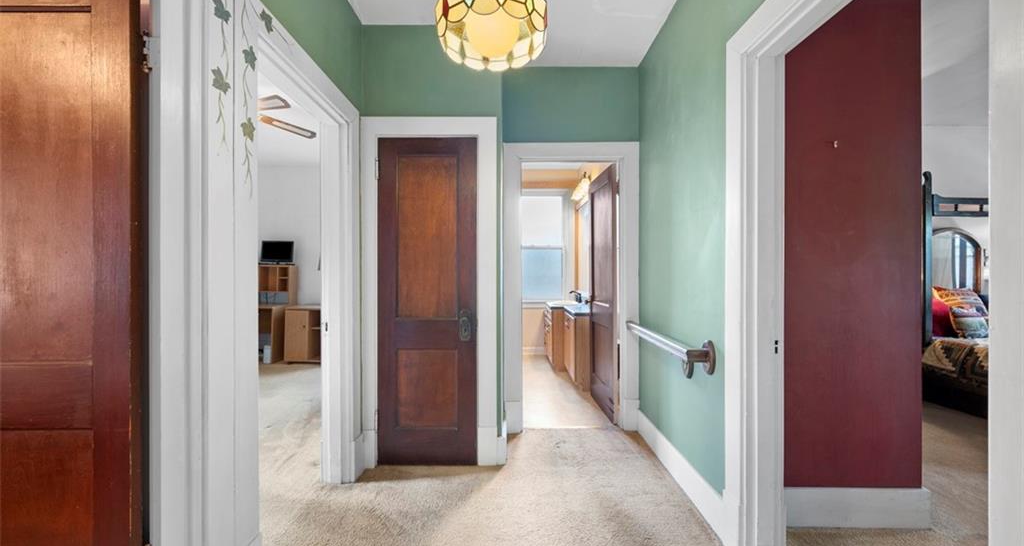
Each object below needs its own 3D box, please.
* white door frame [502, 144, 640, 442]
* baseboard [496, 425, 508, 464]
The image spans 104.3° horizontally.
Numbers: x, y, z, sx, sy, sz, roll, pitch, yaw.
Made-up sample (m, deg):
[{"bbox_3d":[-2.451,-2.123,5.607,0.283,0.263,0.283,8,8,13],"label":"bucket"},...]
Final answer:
[{"bbox_3d":[0.453,0.115,3.035,1.015,2.160,0.160,0,0,1],"label":"white door frame"},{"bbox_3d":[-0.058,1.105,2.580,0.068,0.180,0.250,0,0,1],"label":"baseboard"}]

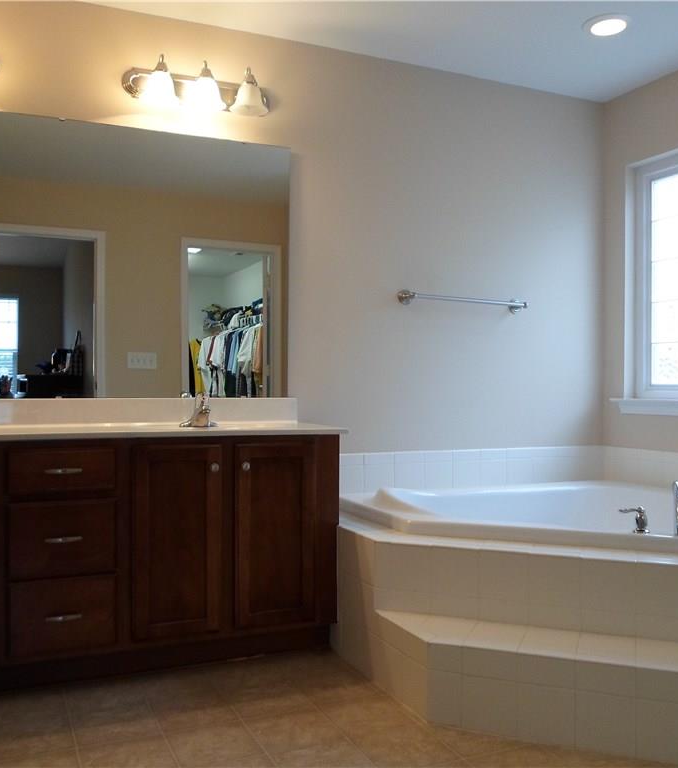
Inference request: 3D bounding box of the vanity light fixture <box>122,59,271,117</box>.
[{"bbox_3d":[-0.528,-1.180,2.915,0.605,0.172,0.205,0,0,-23],"label":"vanity light fixture"}]

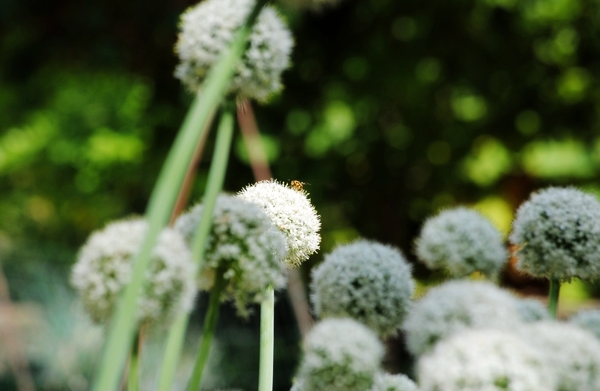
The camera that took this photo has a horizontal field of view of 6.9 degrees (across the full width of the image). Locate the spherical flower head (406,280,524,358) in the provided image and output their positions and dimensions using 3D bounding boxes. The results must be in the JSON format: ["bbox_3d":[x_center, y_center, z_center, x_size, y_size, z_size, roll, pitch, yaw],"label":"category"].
[{"bbox_3d":[0.106,0.087,3.250,0.076,0.065,0.076,0,0,0],"label":"spherical flower head"}]

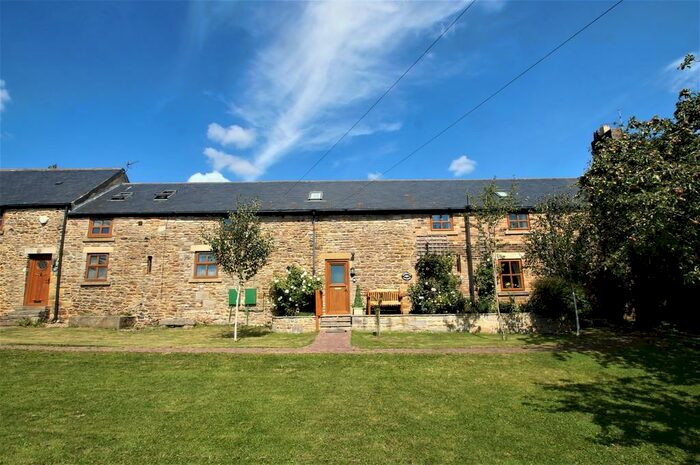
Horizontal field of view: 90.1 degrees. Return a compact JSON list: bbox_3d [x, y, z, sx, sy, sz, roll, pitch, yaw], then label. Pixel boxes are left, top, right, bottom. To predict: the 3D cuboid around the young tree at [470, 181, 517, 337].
[{"bbox_3d":[4.469,0.750,10.574,1.406,4.807,1.400,-1,-9,-1],"label":"young tree"}]

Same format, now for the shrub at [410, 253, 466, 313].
[{"bbox_3d":[3.167,1.839,12.666,2.153,2.241,1.000,-1,-9,-1],"label":"shrub"}]

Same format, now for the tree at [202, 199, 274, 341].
[{"bbox_3d":[-3.343,1.038,10.414,2.164,4.210,2.000,-1,-9,-1],"label":"tree"}]

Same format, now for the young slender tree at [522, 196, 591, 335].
[{"bbox_3d":[6.738,0.972,11.182,2.195,4.492,1.950,-1,-9,-1],"label":"young slender tree"}]

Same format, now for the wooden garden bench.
[{"bbox_3d":[1.231,2.488,12.538,1.238,0.902,0.600,-1,-9,-1],"label":"wooden garden bench"}]

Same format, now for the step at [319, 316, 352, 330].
[{"bbox_3d":[-0.482,3.158,12.260,1.124,0.474,0.750,-1,-9,-1],"label":"step"}]

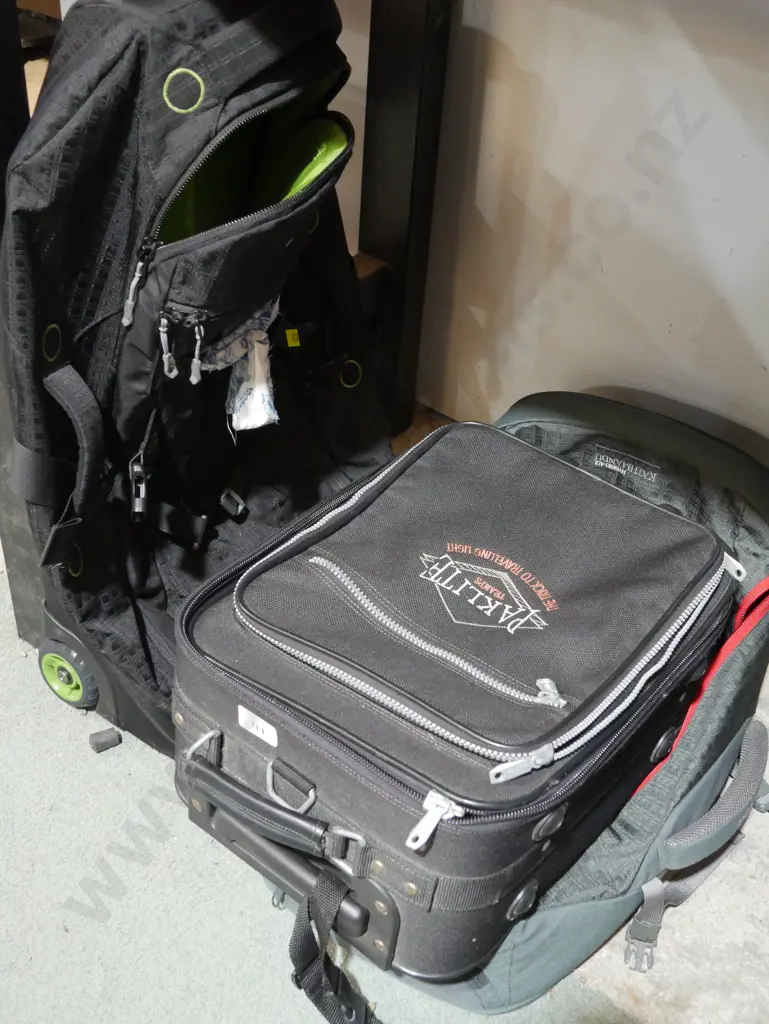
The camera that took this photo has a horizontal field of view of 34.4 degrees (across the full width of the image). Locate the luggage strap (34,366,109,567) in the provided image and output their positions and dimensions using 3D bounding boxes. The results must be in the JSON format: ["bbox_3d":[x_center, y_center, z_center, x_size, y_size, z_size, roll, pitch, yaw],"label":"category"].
[{"bbox_3d":[-0.321,-0.047,1.275,0.065,0.220,0.060,-4,38,-12],"label":"luggage strap"}]

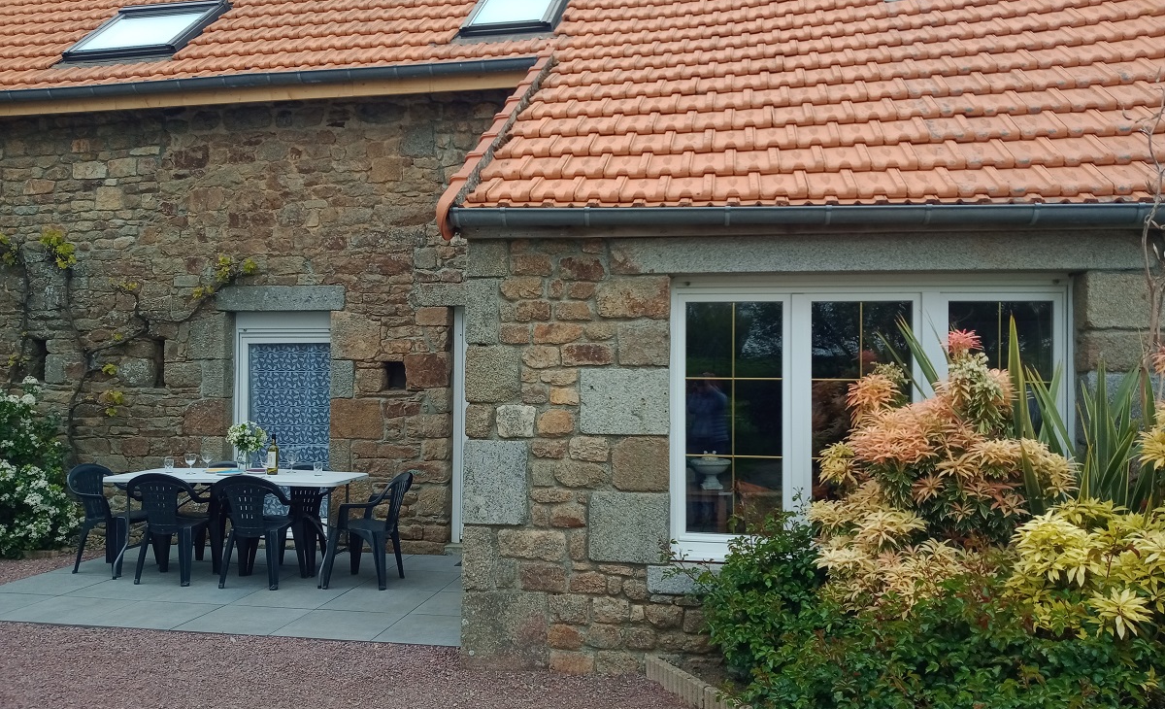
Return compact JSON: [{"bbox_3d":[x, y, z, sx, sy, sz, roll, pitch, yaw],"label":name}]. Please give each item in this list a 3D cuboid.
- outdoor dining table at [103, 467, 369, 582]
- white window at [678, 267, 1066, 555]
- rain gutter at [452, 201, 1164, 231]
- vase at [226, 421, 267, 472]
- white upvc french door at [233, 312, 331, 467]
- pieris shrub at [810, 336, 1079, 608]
[{"bbox_3d":[-2.552,1.273,6.795,1.790,0.735,0.745,0,-2,9],"label":"outdoor dining table"},{"bbox_3d":[1.440,0.327,4.617,1.965,1.460,0.090,0,-2,7],"label":"white window"},{"bbox_3d":[1.046,-0.664,4.414,3.435,0.085,0.115,1,-2,7],"label":"rain gutter"},{"bbox_3d":[-2.608,0.714,7.064,0.290,0.375,0.280,0,-2,9],"label":"vase"},{"bbox_3d":[-2.599,0.631,8.064,1.000,2.030,0.090,0,-2,8],"label":"white upvc french door"},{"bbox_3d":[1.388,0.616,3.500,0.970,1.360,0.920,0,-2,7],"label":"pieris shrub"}]

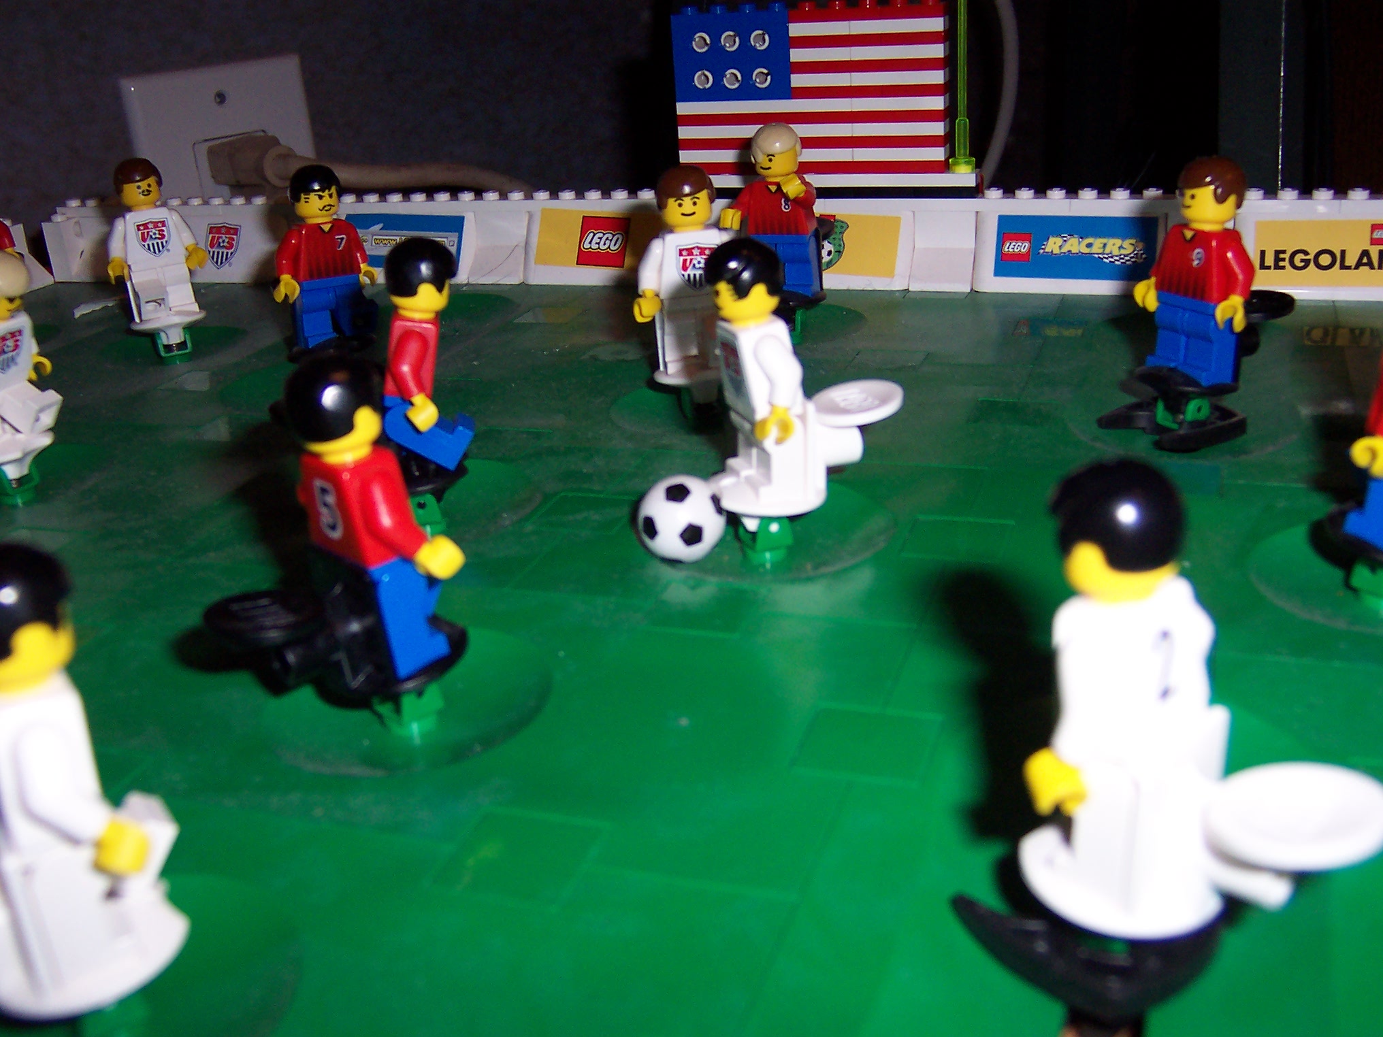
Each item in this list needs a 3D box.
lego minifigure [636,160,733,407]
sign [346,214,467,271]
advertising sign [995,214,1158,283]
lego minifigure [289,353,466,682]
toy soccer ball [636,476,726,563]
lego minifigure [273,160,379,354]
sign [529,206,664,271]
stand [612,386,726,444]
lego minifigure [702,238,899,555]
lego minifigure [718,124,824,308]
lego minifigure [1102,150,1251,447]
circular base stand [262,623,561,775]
[{"bbox_3d":[0.000,-0.049,0.300,0.027,0.048,0.018,-8,17,-10],"label":"lego minifigure"},{"bbox_3d":[-0.084,-0.081,0.421,0.040,0.016,0.003,4,-1,19],"label":"sign"},{"bbox_3d":[0.096,-0.067,0.359,0.040,0.016,0.003,4,-1,19],"label":"advertising sign"},{"bbox_3d":[-0.042,-0.001,0.186,0.015,0.043,0.027,-25,26,-35],"label":"lego minifigure"},{"bbox_3d":[-0.001,0.000,0.228,0.014,0.014,0.014,-3,22,1],"label":"toy soccer ball"},{"bbox_3d":[-0.088,-0.061,0.340,0.027,0.044,0.015,-19,26,-38],"label":"lego minifigure"},{"bbox_3d":[-0.024,-0.078,0.401,0.040,0.016,0.003,4,-1,19],"label":"sign"},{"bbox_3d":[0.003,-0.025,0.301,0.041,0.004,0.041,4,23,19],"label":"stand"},{"bbox_3d":[0.017,-0.020,0.228,0.032,0.050,0.026,-12,13,-9],"label":"lego minifigure"},{"bbox_3d":[0.021,-0.075,0.355,0.026,0.044,0.017,3,22,23],"label":"lego minifigure"},{"bbox_3d":[0.094,-0.043,0.270,0.022,0.049,0.028,-7,20,-24],"label":"lego minifigure"},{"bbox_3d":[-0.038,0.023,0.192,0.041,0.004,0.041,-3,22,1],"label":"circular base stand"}]

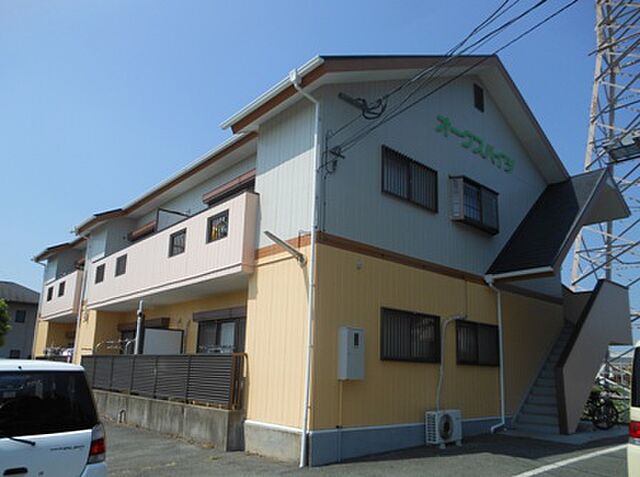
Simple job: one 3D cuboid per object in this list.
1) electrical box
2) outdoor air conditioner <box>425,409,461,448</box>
[{"bbox_3d":[0.487,1.781,7.104,0.403,0.740,0.184,15,-20,-39],"label":"electrical box"},{"bbox_3d":[2.113,3.250,7.883,0.738,0.577,0.248,15,-20,-39],"label":"outdoor air conditioner"}]

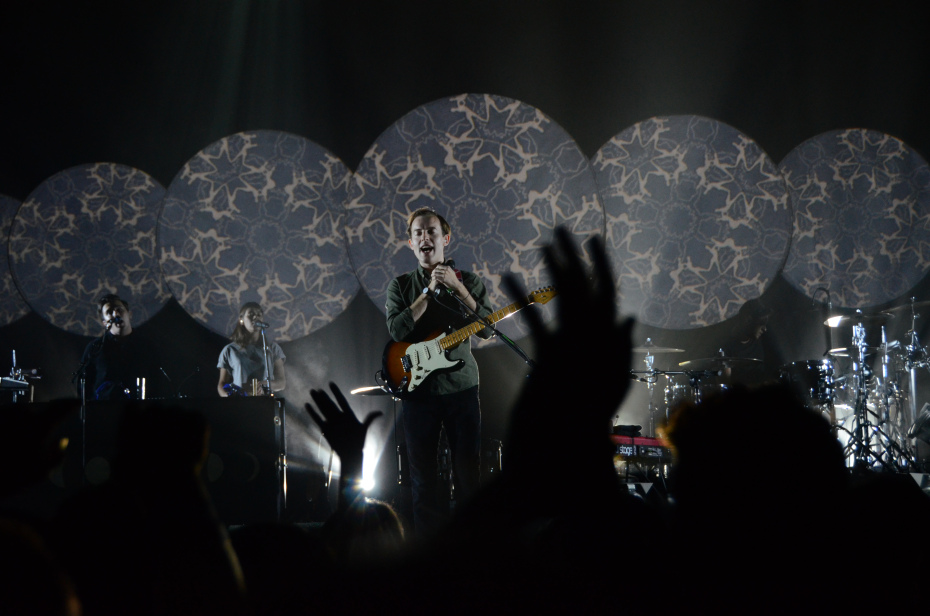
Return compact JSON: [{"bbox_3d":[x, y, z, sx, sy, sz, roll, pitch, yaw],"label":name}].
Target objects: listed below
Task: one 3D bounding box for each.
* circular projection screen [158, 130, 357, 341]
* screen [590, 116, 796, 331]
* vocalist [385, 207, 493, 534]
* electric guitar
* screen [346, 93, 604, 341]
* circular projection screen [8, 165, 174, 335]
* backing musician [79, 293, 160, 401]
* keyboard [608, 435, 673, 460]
[{"bbox_3d":[-1.715,-0.617,15.800,1.790,1.790,0.070,-2,-4,0],"label":"circular projection screen"},{"bbox_3d":[1.868,-0.736,15.800,1.820,1.820,0.070,-2,-4,0],"label":"screen"},{"bbox_3d":[-0.119,0.439,8.590,0.520,1.810,0.450,-2,-4,6],"label":"vocalist"},{"bbox_3d":[0.034,0.107,8.450,0.980,0.325,0.080,-27,-31,6],"label":"electric guitar"},{"bbox_3d":[0.089,-0.736,15.800,2.200,2.200,0.070,-2,-4,0],"label":"screen"},{"bbox_3d":[-3.162,-0.498,15.800,1.450,1.450,0.070,-2,-4,0],"label":"circular projection screen"},{"bbox_3d":[-2.413,0.736,12.944,0.550,1.680,0.400,-2,-4,-3],"label":"backing musician"},{"bbox_3d":[1.071,0.893,11.800,0.330,0.125,1.200,0,-4,-30],"label":"keyboard"}]

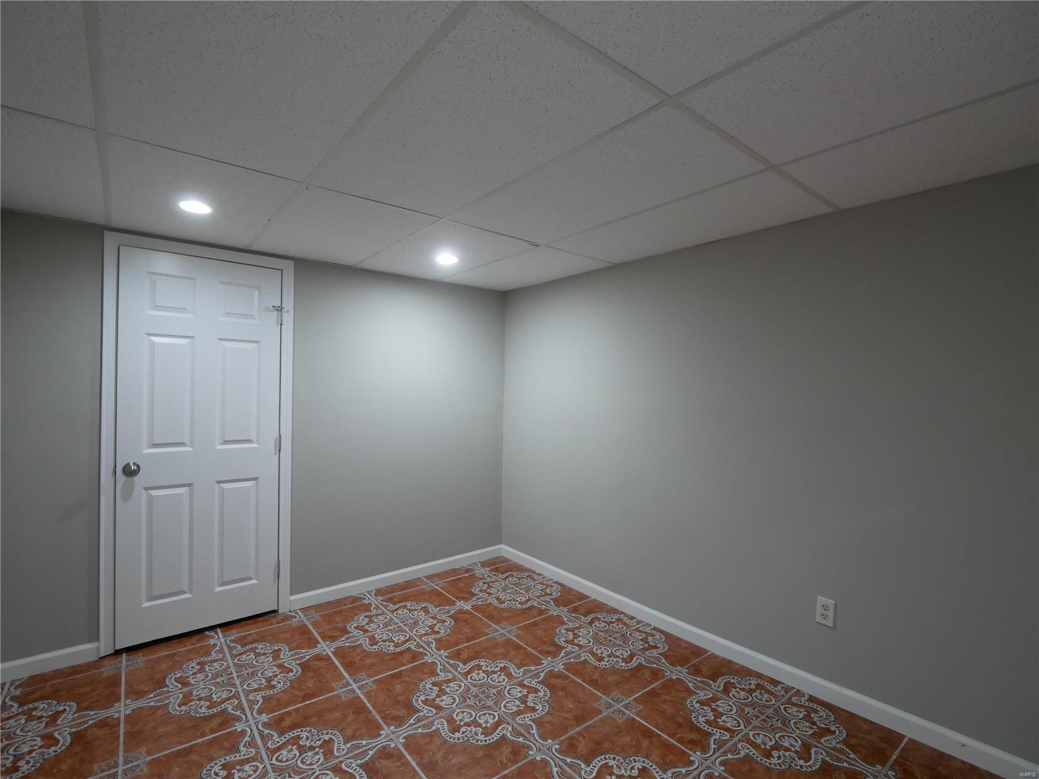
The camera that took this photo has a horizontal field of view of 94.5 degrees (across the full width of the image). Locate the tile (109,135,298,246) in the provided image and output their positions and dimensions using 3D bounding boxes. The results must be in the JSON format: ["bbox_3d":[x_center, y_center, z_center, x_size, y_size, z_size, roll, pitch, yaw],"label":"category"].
[{"bbox_3d":[-1.437,-0.822,2.147,0.600,0.018,1.156,0,0,-39],"label":"tile"}]

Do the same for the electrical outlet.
[{"bbox_3d":[1.351,0.986,2.125,0.008,0.114,0.070,0,0,-39],"label":"electrical outlet"}]

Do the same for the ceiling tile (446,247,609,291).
[{"bbox_3d":[0.009,-0.812,3.315,0.619,0.018,1.156,0,0,-39],"label":"ceiling tile"}]

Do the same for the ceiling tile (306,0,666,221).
[{"bbox_3d":[-0.209,-0.805,1.603,0.602,0.018,1.217,0,0,-39],"label":"ceiling tile"}]

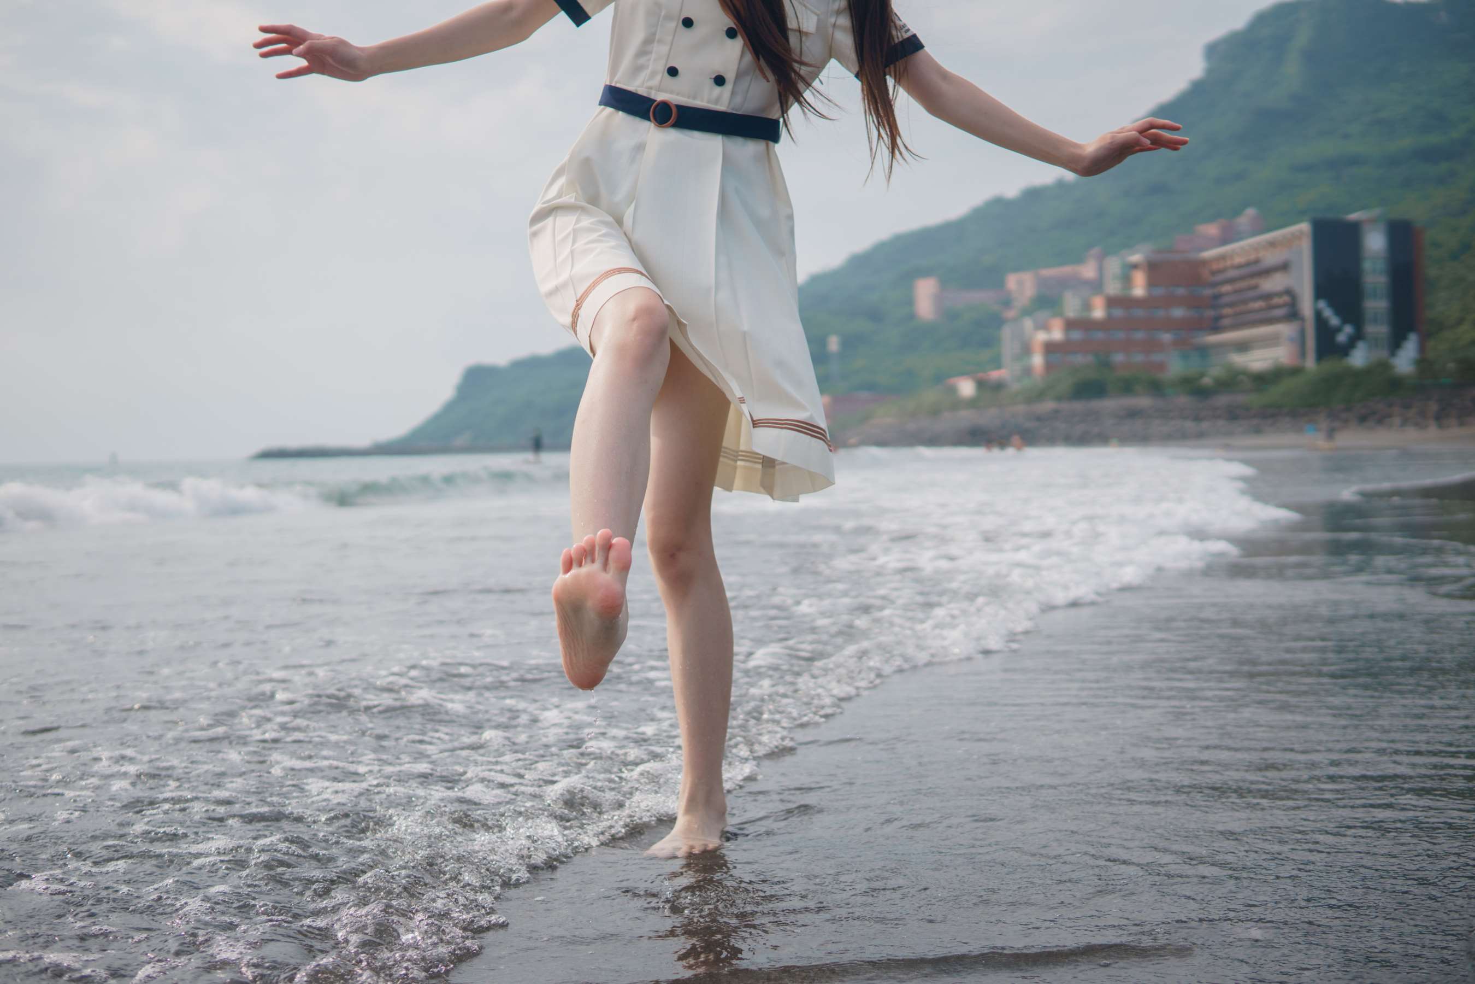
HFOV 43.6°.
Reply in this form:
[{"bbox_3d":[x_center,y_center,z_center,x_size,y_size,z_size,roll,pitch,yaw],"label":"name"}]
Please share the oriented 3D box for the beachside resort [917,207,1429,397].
[{"bbox_3d":[77.705,-32.616,320.000,80.000,29.000,65.000,-1,1,6],"label":"beachside resort"}]

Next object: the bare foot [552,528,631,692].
[{"bbox_3d":[-0.178,0.133,2.270,0.093,0.230,0.090,7,31,4],"label":"bare foot"}]

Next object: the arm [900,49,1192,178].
[{"bbox_3d":[0.440,-0.537,2.680,0.450,0.125,0.120,16,0,0],"label":"arm"}]

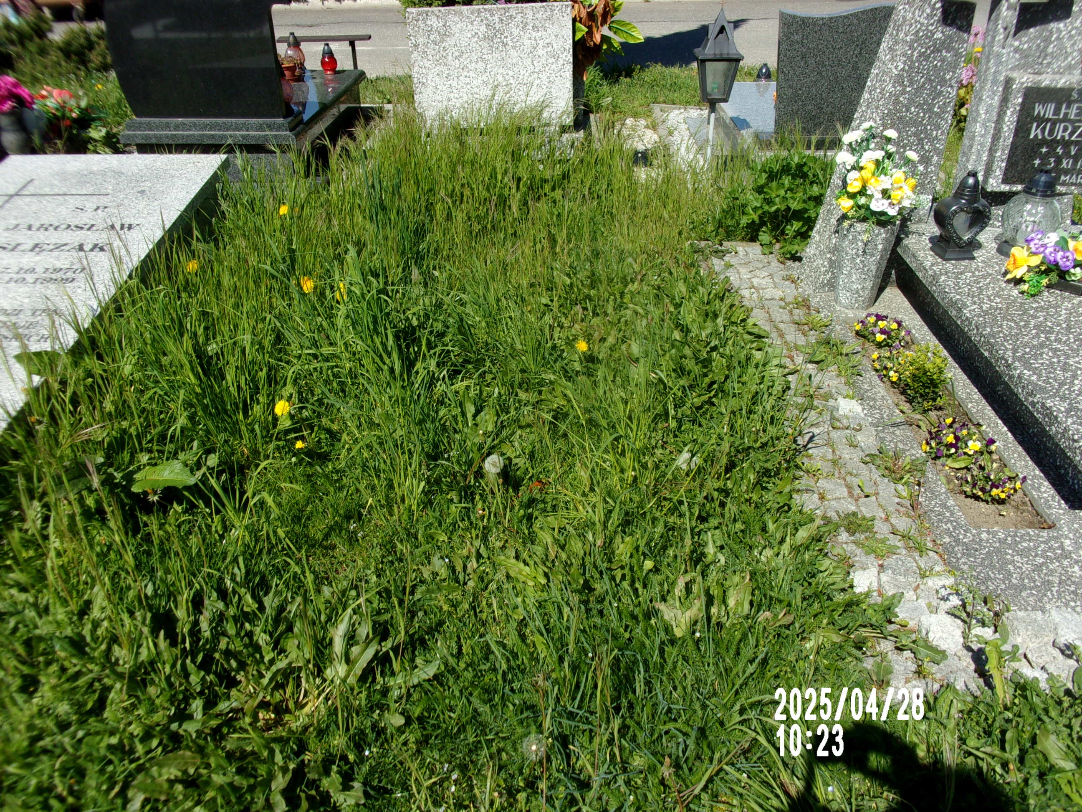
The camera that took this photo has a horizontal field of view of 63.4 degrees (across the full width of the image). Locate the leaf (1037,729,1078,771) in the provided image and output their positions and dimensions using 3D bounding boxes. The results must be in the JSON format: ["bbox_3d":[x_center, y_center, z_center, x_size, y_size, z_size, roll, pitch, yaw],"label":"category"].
[{"bbox_3d":[0.971,0.646,1.644,0.100,0.020,0.040,32,62,28],"label":"leaf"}]

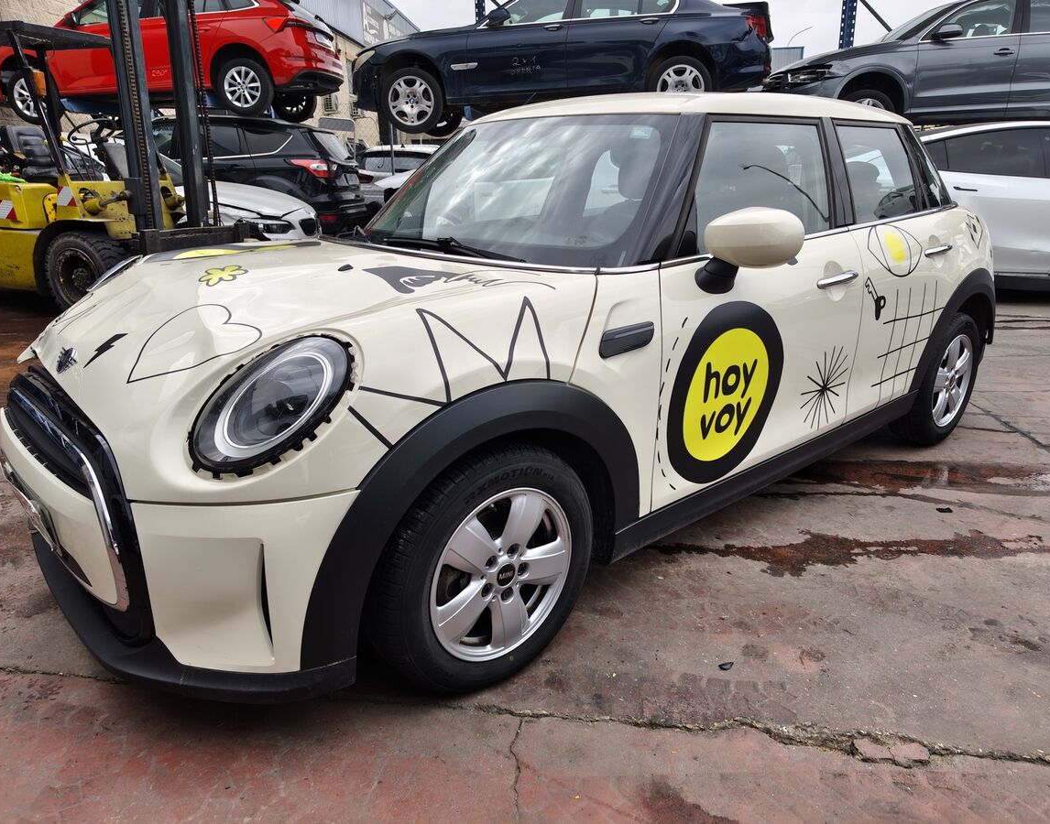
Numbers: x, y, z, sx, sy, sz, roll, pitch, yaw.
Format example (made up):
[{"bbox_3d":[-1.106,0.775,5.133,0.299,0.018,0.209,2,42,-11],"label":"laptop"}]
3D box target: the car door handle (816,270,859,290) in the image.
[{"bbox_3d":[0.986,-0.419,2.308,0.255,0.040,0.050,-15,24,-38],"label":"car door handle"}]

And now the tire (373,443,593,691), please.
[{"bbox_3d":[-0.095,0.349,1.725,0.605,0.605,0.180,-15,24,-39],"label":"tire"}]

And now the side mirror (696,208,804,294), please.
[{"bbox_3d":[0.591,-0.432,1.925,0.200,0.215,0.220,-15,24,-38],"label":"side mirror"}]

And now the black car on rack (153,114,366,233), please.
[{"bbox_3d":[-4.519,-3.307,10.665,4.530,1.690,1.850,4,19,10],"label":"black car on rack"}]

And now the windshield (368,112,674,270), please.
[{"bbox_3d":[-0.082,-0.757,2.413,1.370,0.130,0.640,21,70,46],"label":"windshield"}]

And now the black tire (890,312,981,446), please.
[{"bbox_3d":[1.856,-0.161,3.313,0.605,0.605,0.180,-15,24,-38],"label":"black tire"}]

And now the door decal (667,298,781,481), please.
[{"bbox_3d":[0.589,-0.049,2.111,0.550,0.540,0.040,-15,24,-38],"label":"door decal"}]

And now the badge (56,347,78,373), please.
[{"bbox_3d":[-1.085,-0.124,1.723,0.140,0.060,0.015,21,-8,46],"label":"badge"}]

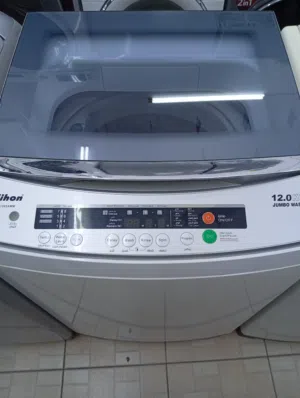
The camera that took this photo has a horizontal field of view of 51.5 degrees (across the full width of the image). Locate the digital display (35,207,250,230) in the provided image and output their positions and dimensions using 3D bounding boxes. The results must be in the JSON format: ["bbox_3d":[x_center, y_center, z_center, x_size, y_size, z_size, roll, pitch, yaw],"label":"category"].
[{"bbox_3d":[-0.014,0.029,0.460,0.309,0.008,0.036,0,68,0],"label":"digital display"}]

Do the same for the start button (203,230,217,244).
[{"bbox_3d":[0.086,0.056,0.449,0.021,0.006,0.021,0,68,0],"label":"start button"}]

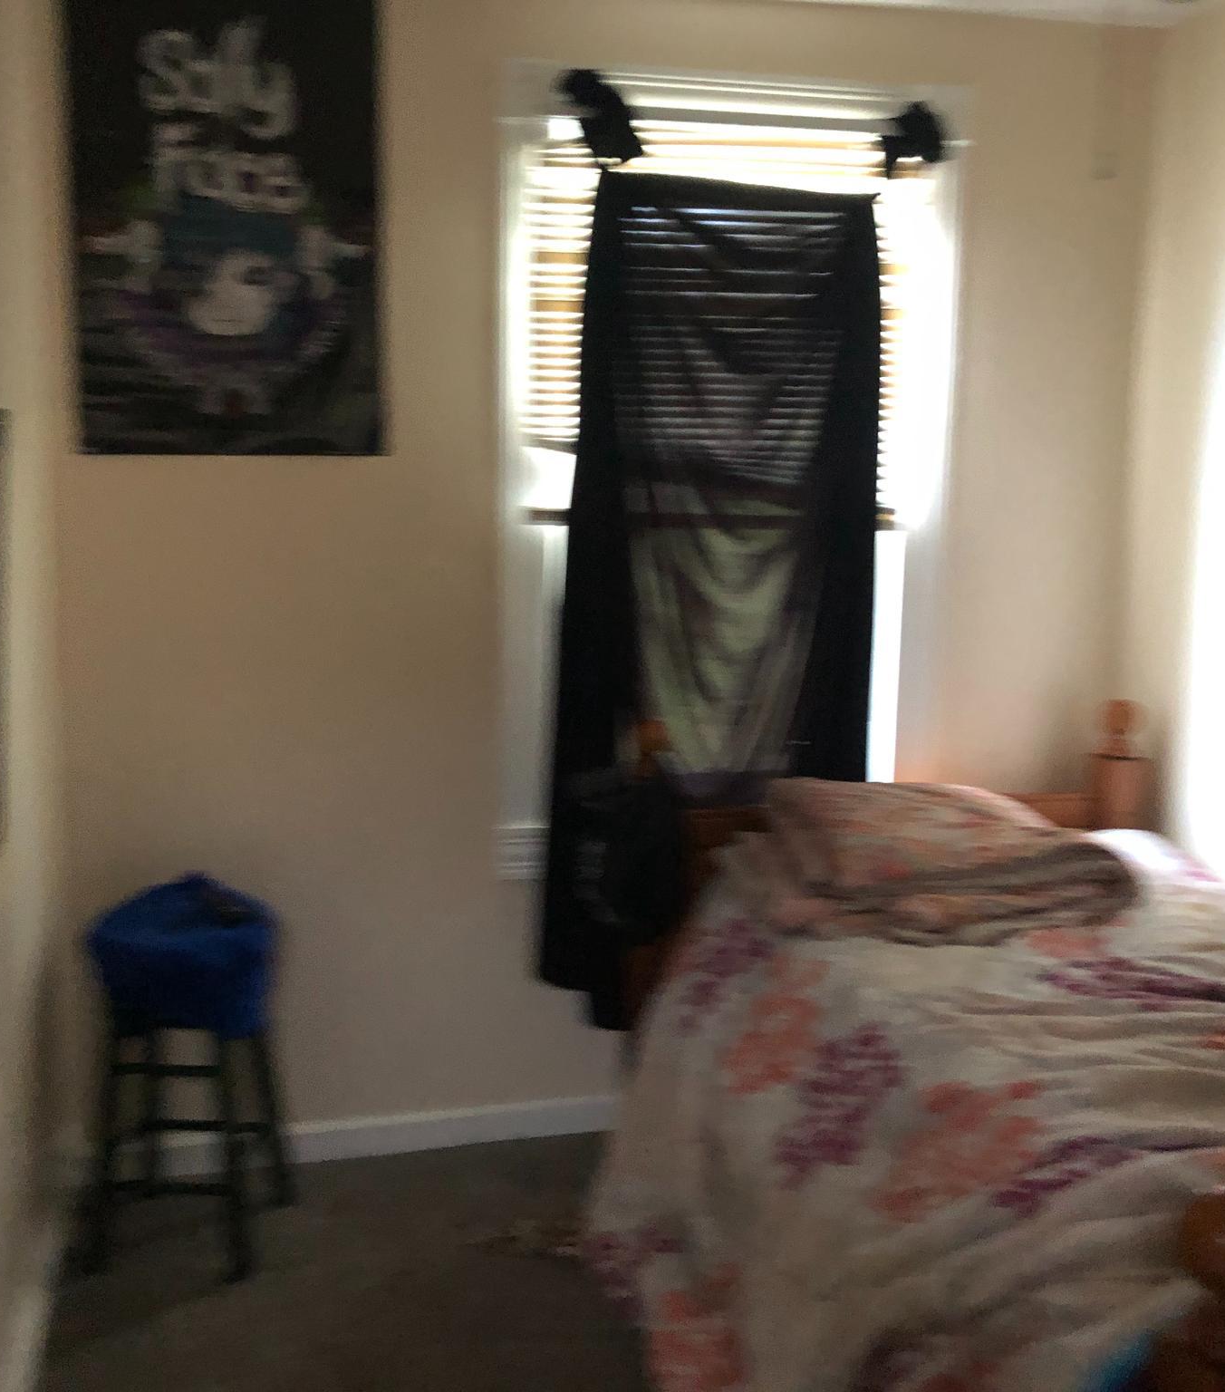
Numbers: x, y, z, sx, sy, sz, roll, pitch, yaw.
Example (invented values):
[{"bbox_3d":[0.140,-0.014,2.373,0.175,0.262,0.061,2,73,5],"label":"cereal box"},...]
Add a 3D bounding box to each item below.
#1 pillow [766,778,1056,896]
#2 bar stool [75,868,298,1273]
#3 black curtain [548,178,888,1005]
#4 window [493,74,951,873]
[{"bbox_3d":[0.598,0.271,3.058,0.560,0.180,0.390,-2,9,-14],"label":"pillow"},{"bbox_3d":[-0.814,0.725,2.906,0.330,0.660,0.330,2,9,11],"label":"bar stool"},{"bbox_3d":[0.197,-0.180,3.203,0.723,1.770,0.120,-2,9,-14],"label":"black curtain"},{"bbox_3d":[0.253,-0.457,3.256,1.000,1.620,0.100,-2,9,-14],"label":"window"}]

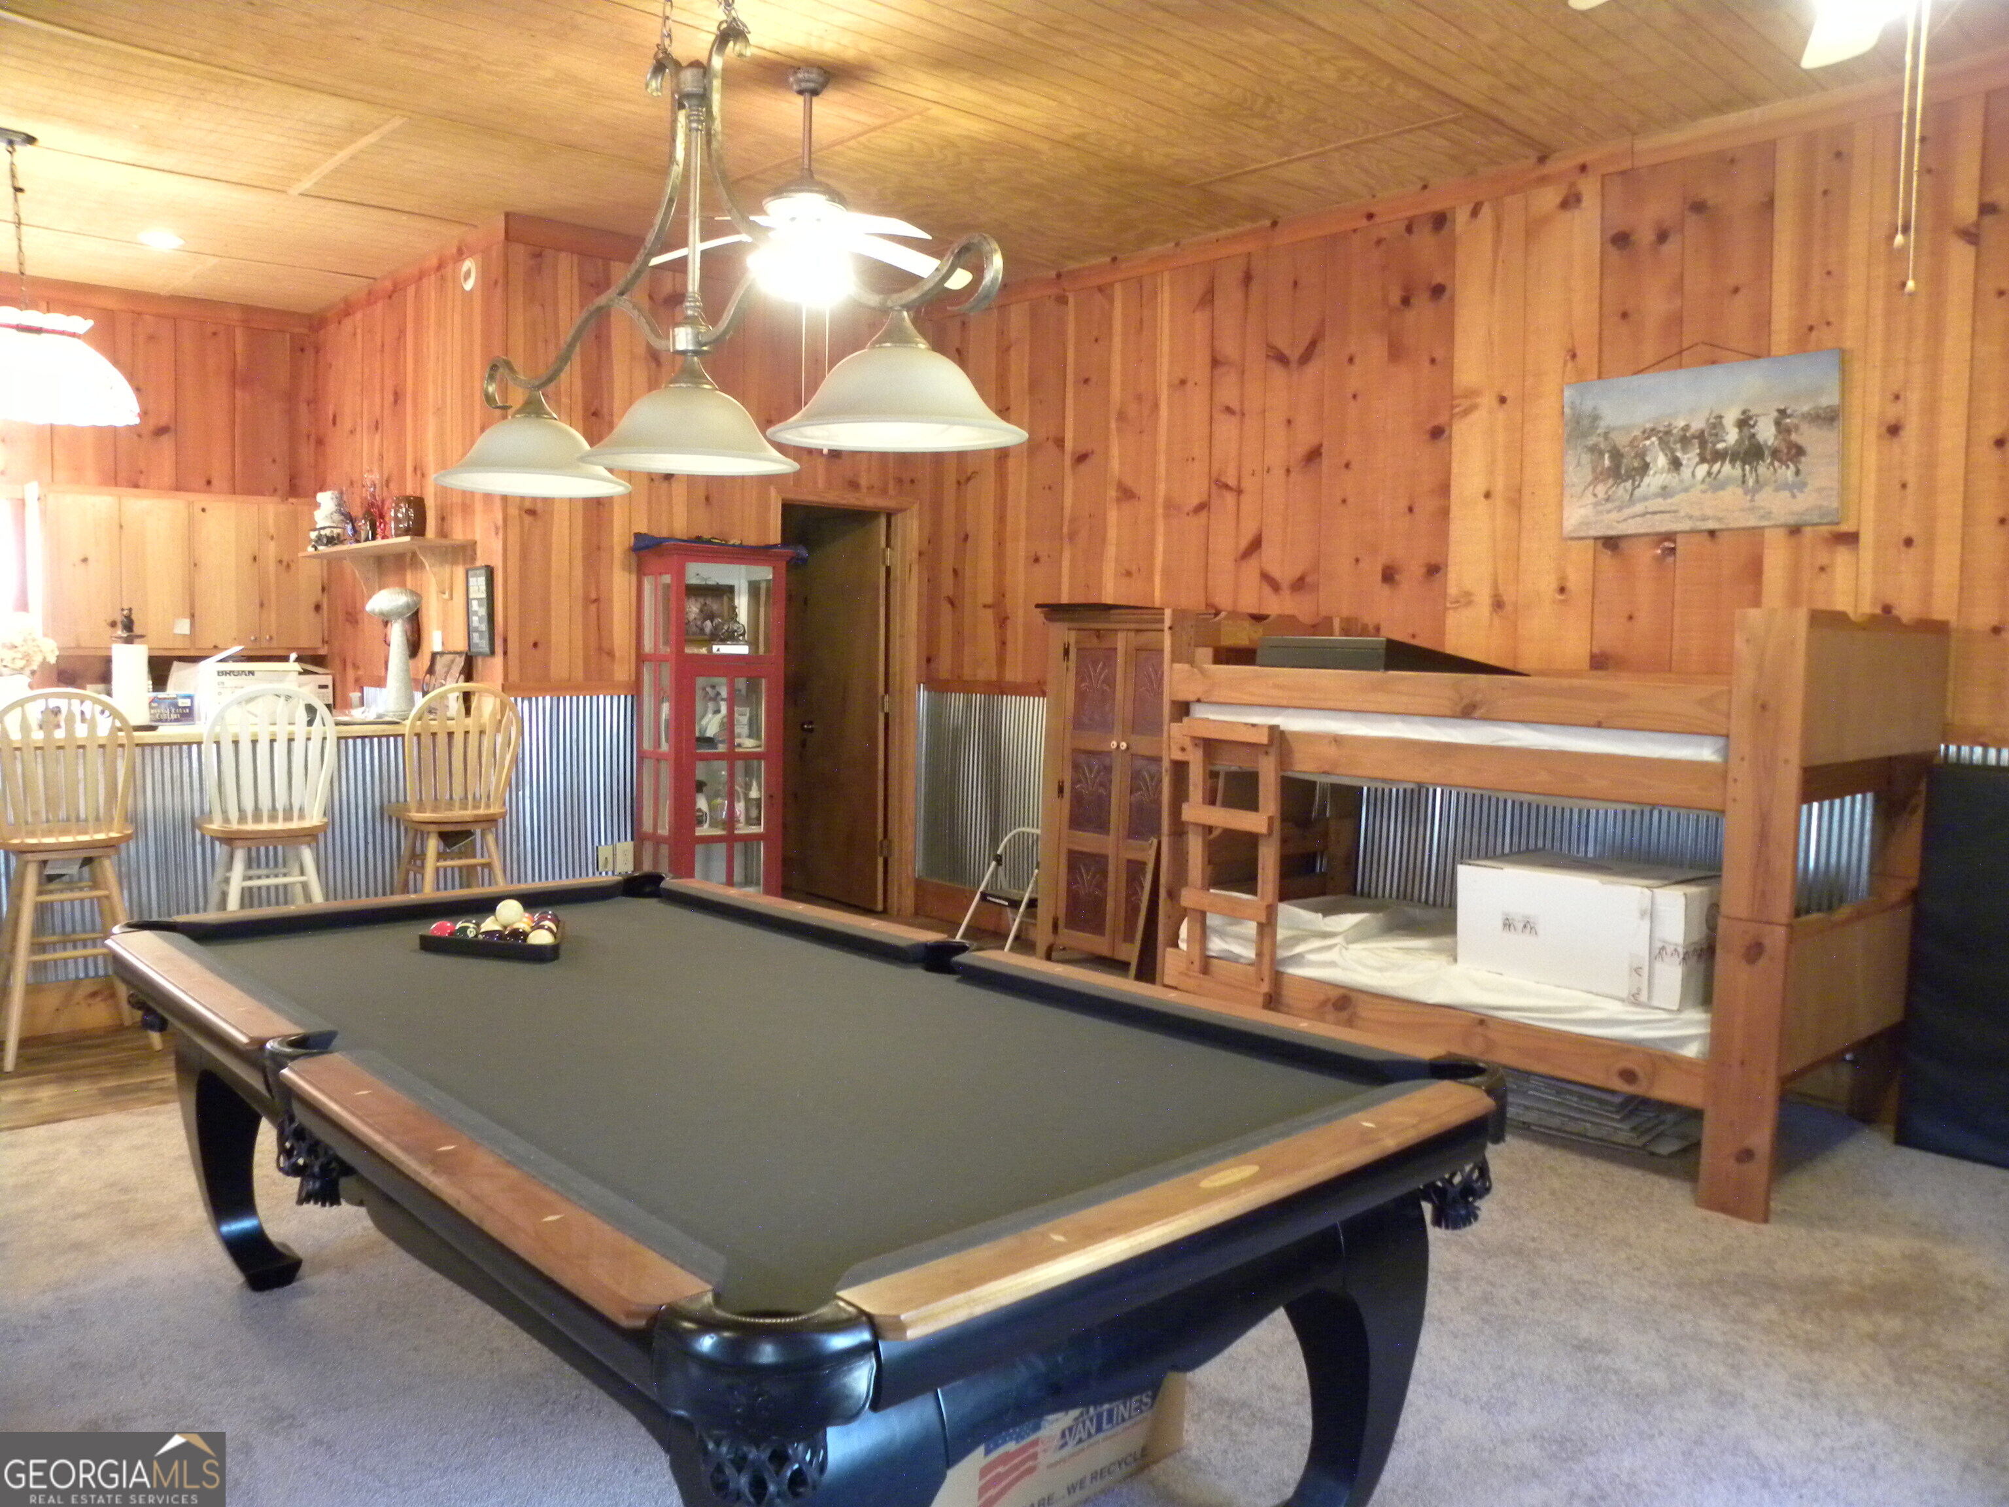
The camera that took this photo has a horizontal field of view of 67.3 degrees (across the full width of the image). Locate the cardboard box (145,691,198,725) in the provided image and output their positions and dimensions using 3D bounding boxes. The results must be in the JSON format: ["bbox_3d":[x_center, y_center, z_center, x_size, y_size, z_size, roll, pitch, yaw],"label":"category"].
[{"bbox_3d":[-3.138,-0.169,5.637,0.182,0.124,0.091,-2,5,-36],"label":"cardboard box"}]

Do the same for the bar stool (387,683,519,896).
[{"bbox_3d":[-2.142,0.343,5.736,0.460,1.245,0.510,-3,6,-43],"label":"bar stool"}]

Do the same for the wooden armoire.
[{"bbox_3d":[0.634,0.185,6.222,0.500,1.590,0.980,-3,6,-43],"label":"wooden armoire"}]

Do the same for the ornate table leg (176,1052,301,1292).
[{"bbox_3d":[-1.623,0.861,3.178,0.232,0.576,0.202,-2,5,-43],"label":"ornate table leg"}]

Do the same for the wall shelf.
[{"bbox_3d":[-2.826,-0.826,6.856,0.285,0.252,1.435,-3,6,-43],"label":"wall shelf"}]

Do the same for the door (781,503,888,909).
[{"bbox_3d":[-0.858,-0.214,7.937,0.040,2.041,0.710,-3,6,-43],"label":"door"}]

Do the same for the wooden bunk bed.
[{"bbox_3d":[1.598,0.332,4.766,1.090,1.552,2.074,-3,6,-43],"label":"wooden bunk bed"}]

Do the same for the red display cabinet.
[{"bbox_3d":[-1.301,-0.006,6.732,0.630,1.825,0.350,-3,6,-43],"label":"red display cabinet"}]

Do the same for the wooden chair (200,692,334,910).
[{"bbox_3d":[-2.678,0.361,5.408,0.455,1.222,0.535,-2,5,-40],"label":"wooden chair"}]

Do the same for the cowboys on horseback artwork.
[{"bbox_3d":[2.225,-0.977,4.870,0.030,0.525,0.869,-3,5,-43],"label":"cowboys on horseback artwork"}]

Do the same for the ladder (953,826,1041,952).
[{"bbox_3d":[0.029,0.632,7.011,0.444,0.576,0.404,-3,5,-43],"label":"ladder"}]

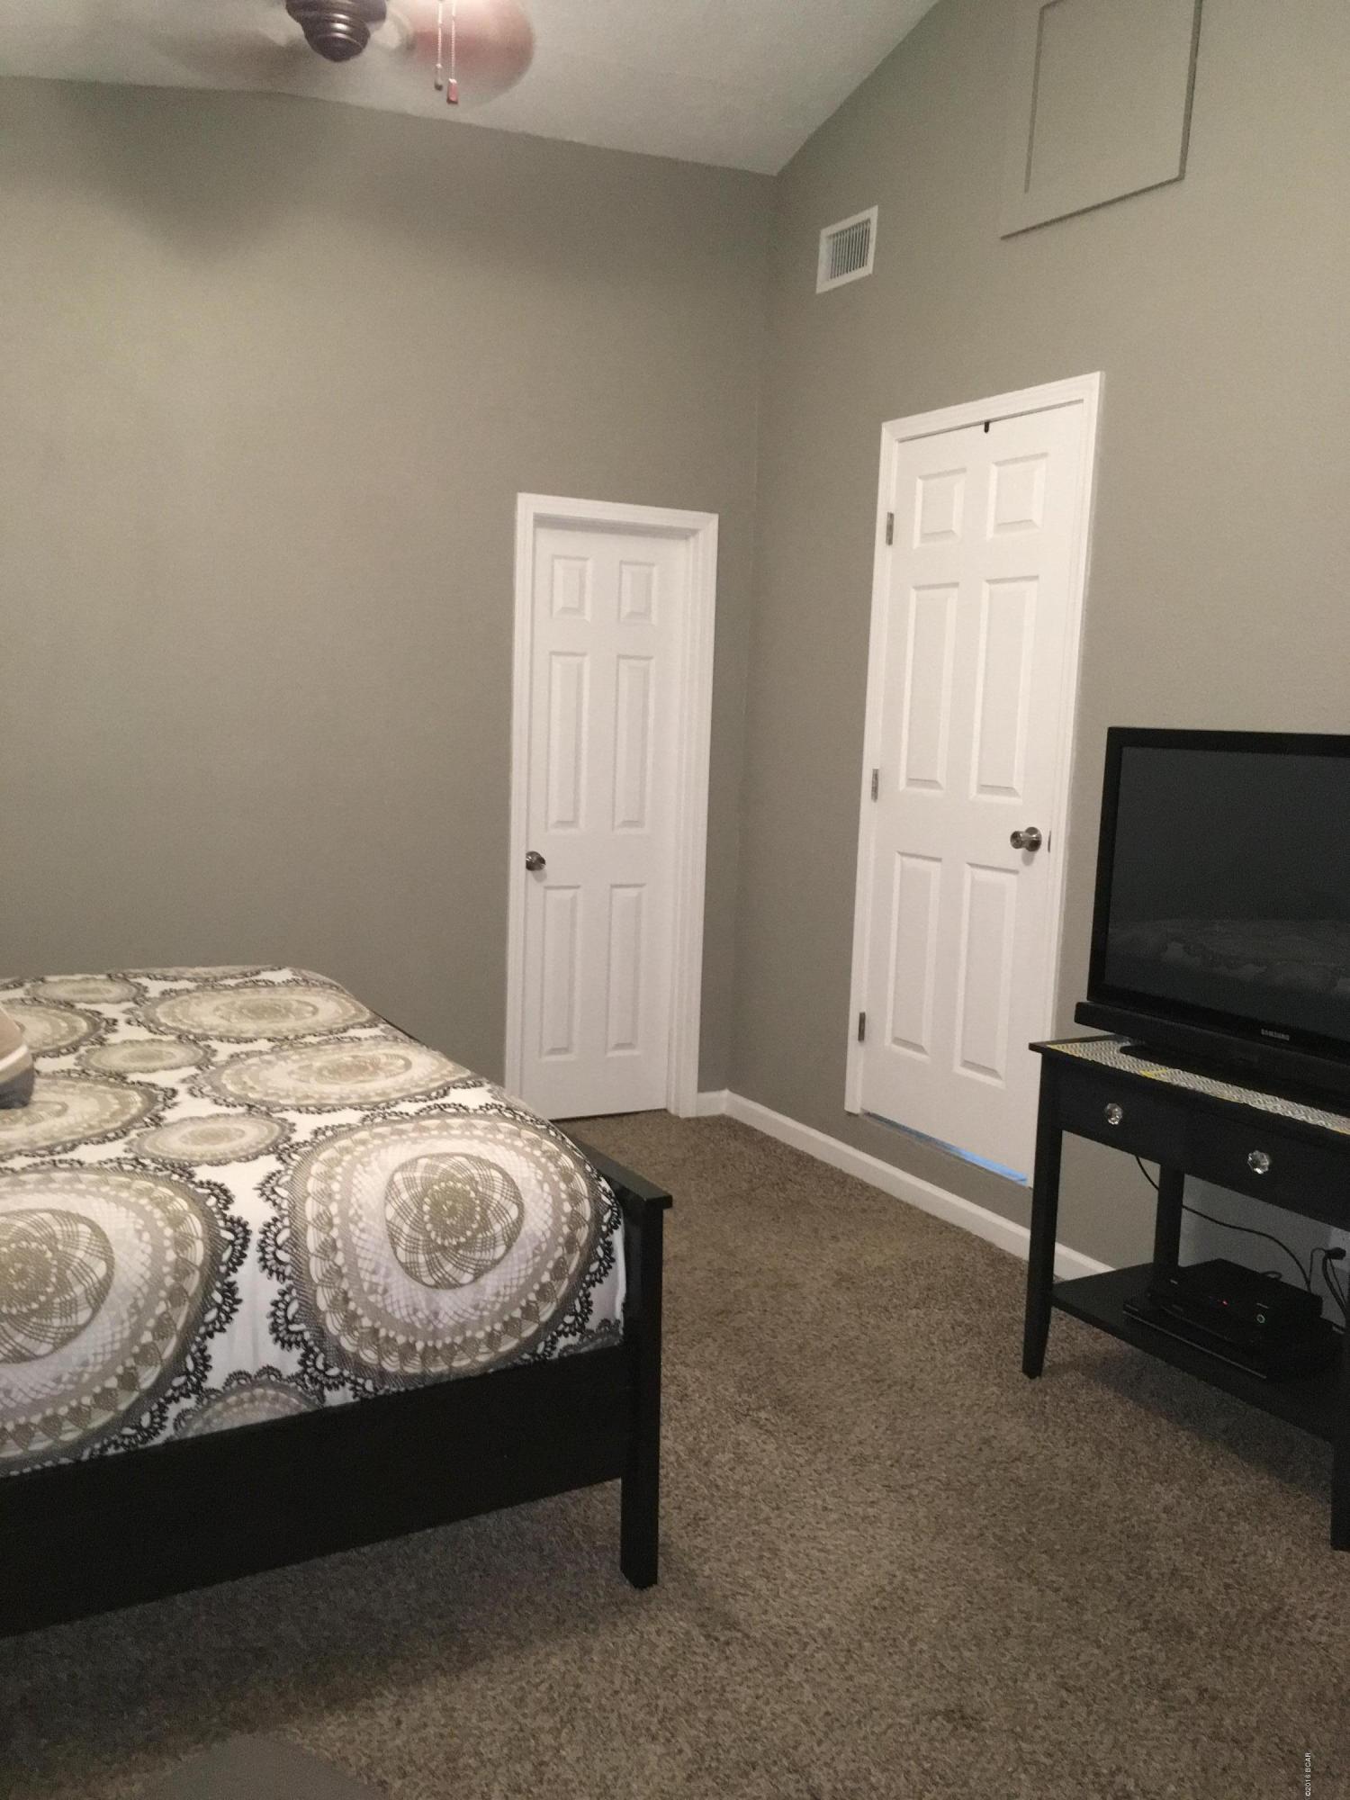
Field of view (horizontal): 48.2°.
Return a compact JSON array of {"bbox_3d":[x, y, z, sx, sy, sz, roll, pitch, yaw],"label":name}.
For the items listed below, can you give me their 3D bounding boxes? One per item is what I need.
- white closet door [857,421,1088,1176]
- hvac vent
[{"bbox_3d":[0.811,-0.295,4.244,0.050,2.030,0.766,-2,9,-28],"label":"white closet door"},{"bbox_3d":[0.521,-1.998,4.641,0.030,0.192,0.302,-2,9,-28],"label":"hvac vent"}]

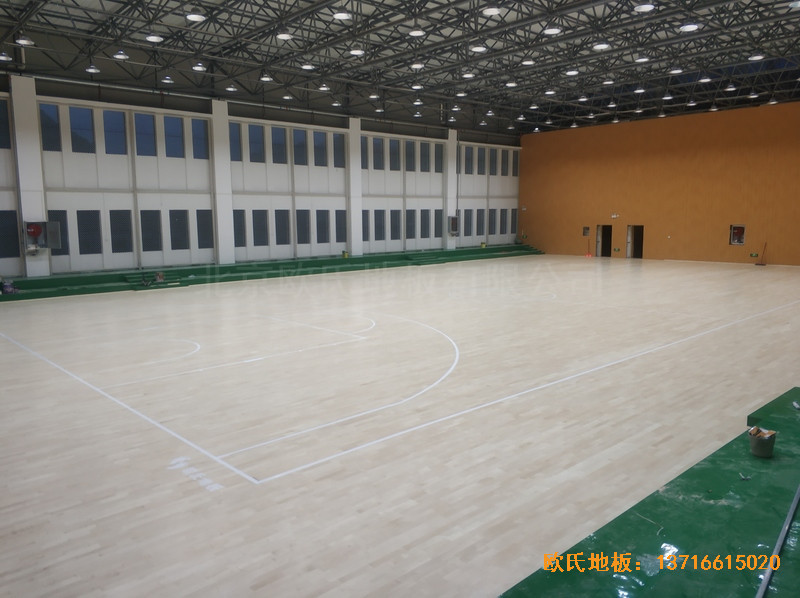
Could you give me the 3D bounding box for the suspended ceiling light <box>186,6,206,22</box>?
[{"bbox_3d":[-5.107,-7.152,15.582,0.470,0.280,0.470,-8,10,-43],"label":"suspended ceiling light"}]

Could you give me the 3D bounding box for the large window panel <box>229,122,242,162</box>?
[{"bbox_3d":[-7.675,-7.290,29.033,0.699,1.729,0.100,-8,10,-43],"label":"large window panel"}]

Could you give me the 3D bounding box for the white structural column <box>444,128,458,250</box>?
[{"bbox_3d":[3.017,-6.719,38.525,0.760,7.240,0.620,-8,10,-43],"label":"white structural column"}]

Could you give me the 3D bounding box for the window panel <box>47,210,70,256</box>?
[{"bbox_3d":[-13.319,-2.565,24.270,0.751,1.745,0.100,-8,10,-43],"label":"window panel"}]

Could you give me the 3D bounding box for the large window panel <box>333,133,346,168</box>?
[{"bbox_3d":[-3.092,-7.555,31.831,0.710,1.690,0.100,-8,11,-43],"label":"large window panel"}]

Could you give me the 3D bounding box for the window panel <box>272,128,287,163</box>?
[{"bbox_3d":[-5.684,-7.210,29.407,0.780,1.660,0.100,-8,11,-43],"label":"window panel"}]

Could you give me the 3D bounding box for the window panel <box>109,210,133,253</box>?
[{"bbox_3d":[-11.279,-2.725,25.272,0.831,1.701,0.100,-8,10,-43],"label":"window panel"}]

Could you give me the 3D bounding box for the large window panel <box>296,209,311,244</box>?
[{"bbox_3d":[-4.761,-3.547,30.747,0.760,1.660,0.100,-8,11,-43],"label":"large window panel"}]

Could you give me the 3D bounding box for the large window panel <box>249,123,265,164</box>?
[{"bbox_3d":[-6.559,-7.088,28.589,0.770,1.660,0.100,-8,11,-43],"label":"large window panel"}]

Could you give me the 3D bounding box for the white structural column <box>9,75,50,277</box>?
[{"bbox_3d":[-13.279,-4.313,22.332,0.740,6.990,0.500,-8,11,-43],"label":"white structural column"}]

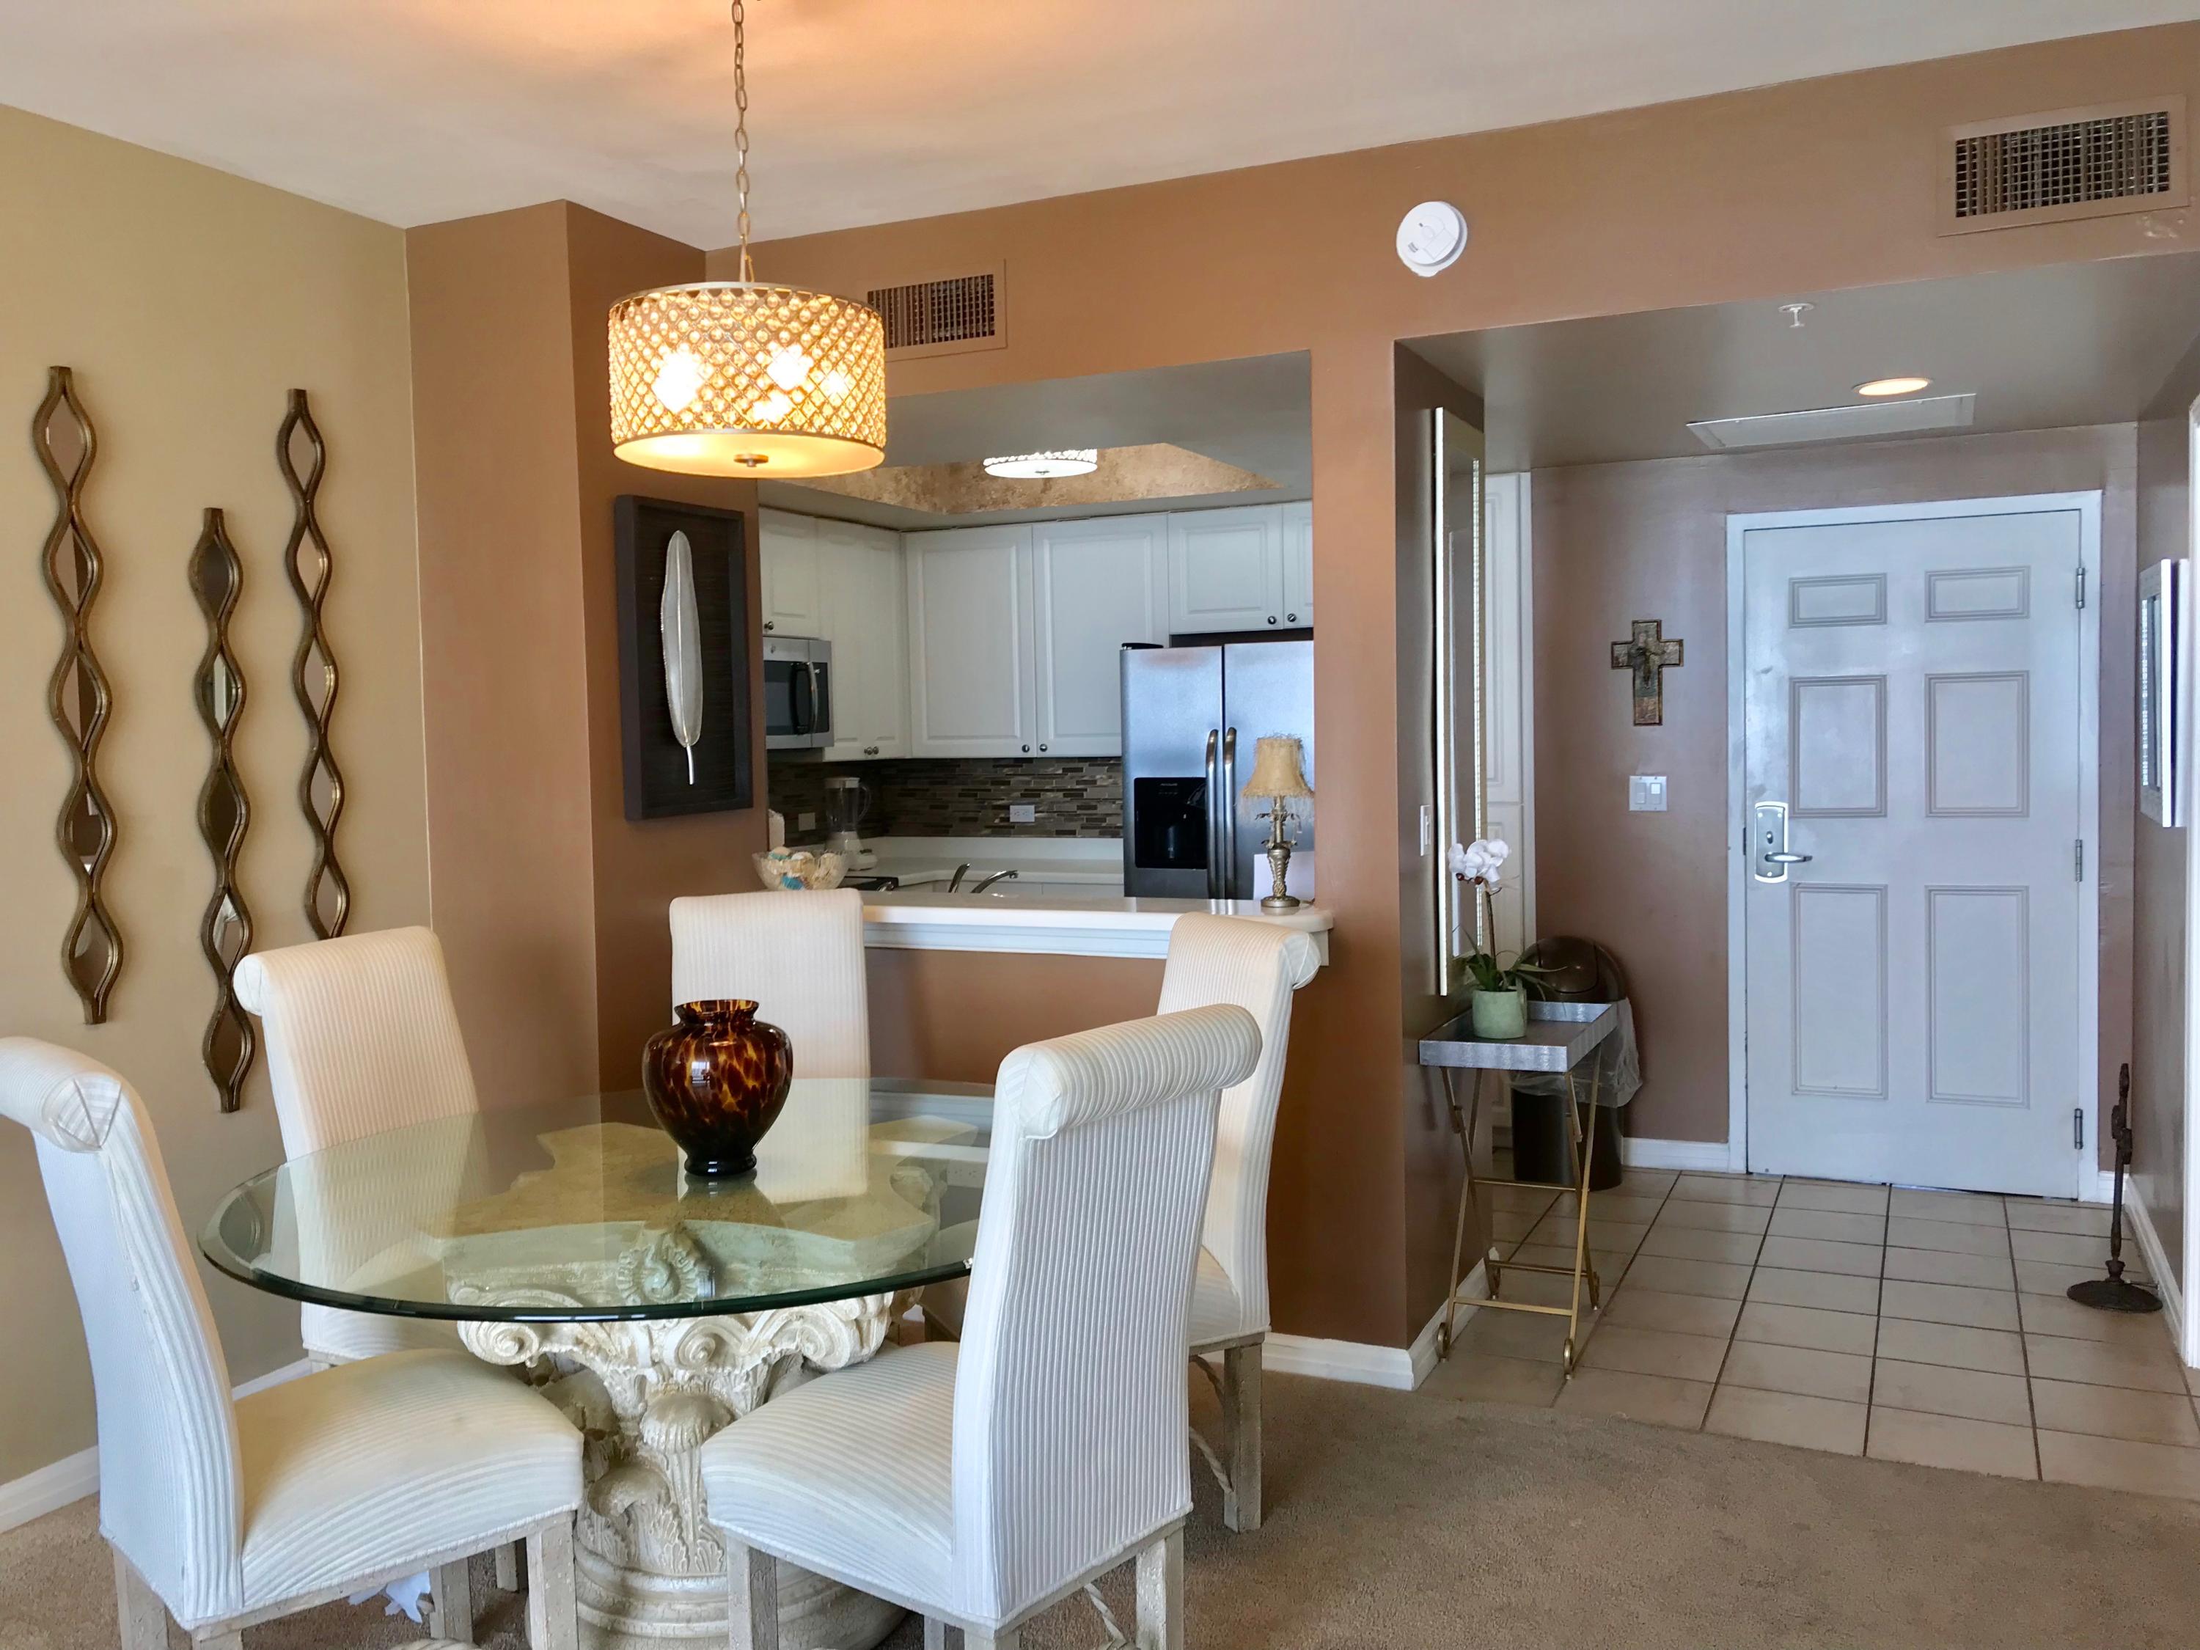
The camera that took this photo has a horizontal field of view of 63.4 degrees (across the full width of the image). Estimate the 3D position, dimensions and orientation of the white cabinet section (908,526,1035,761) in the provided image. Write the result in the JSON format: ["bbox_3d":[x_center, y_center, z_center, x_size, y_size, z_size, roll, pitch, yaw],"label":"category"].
[{"bbox_3d":[-0.446,-0.734,7.249,0.591,0.912,0.330,0,4,25],"label":"white cabinet section"}]

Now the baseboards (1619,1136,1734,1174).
[{"bbox_3d":[1.818,1.058,5.705,0.360,0.097,0.020,1,4,25],"label":"baseboards"}]

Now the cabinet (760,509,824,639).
[{"bbox_3d":[-1.358,-0.909,6.401,0.330,0.450,0.760,0,4,25],"label":"cabinet"}]

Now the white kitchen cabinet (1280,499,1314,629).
[{"bbox_3d":[0.948,-0.952,6.518,0.457,0.448,0.330,1,4,25],"label":"white kitchen cabinet"}]

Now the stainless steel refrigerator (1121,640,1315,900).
[{"bbox_3d":[0.664,0.214,6.521,0.910,1.760,0.800,0,4,25],"label":"stainless steel refrigerator"}]

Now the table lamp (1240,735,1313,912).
[{"bbox_3d":[0.399,-0.011,3.974,0.175,0.378,0.175,-1,3,0],"label":"table lamp"}]

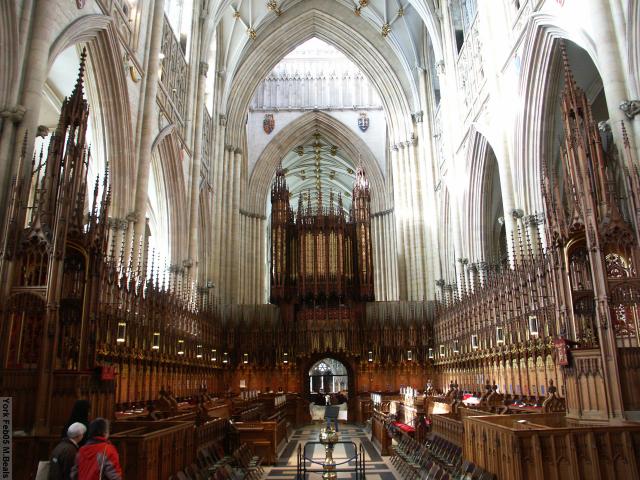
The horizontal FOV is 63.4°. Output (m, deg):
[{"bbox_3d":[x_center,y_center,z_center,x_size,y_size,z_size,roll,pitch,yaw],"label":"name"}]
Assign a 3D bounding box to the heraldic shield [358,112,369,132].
[{"bbox_3d":[4.539,-12.267,53.945,1.042,2.373,0.200,-1,-15,1],"label":"heraldic shield"}]

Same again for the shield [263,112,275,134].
[{"bbox_3d":[-5.335,-12.144,54.044,1.236,2.562,0.200,-1,-15,1],"label":"shield"}]

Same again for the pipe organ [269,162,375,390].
[{"bbox_3d":[0.130,2.303,34.607,6.500,15.400,3.400,-1,-15,1],"label":"pipe organ"}]

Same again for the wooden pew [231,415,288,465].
[{"bbox_3d":[-1.940,6.938,18.454,1.350,1.140,6.000,-1,-15,1],"label":"wooden pew"}]

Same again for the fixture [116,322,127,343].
[{"bbox_3d":[-5.242,2.451,13.706,0.190,0.500,0.190,-1,-15,1],"label":"fixture"}]

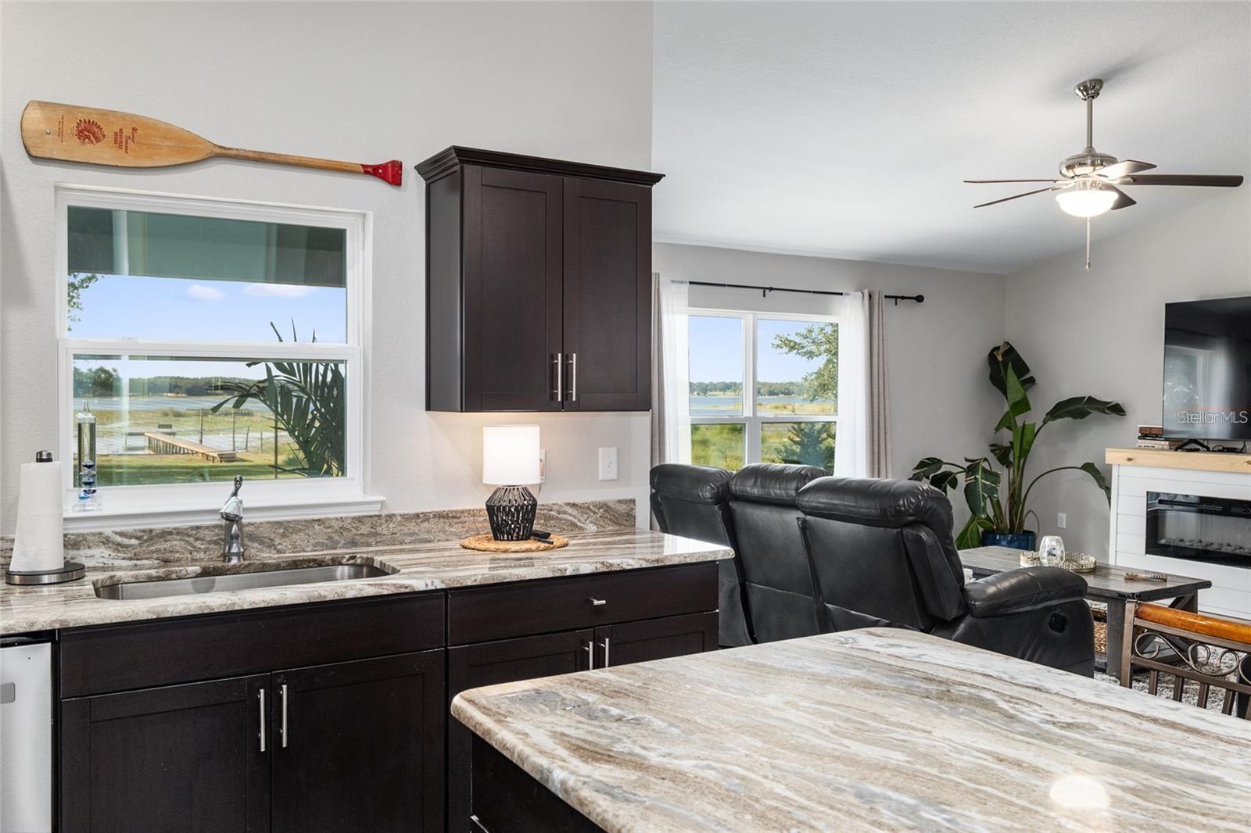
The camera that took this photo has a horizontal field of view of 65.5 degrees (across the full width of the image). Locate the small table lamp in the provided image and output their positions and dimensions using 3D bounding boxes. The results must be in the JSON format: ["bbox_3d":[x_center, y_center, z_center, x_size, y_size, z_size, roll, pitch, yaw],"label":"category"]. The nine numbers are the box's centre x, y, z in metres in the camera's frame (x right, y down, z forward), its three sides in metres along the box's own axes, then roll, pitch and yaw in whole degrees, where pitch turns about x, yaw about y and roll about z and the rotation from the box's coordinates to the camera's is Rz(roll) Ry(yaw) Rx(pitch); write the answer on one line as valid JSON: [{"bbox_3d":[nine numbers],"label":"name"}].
[{"bbox_3d":[-0.384,0.220,3.265,0.192,0.377,0.192,0,1,0],"label":"small table lamp"}]

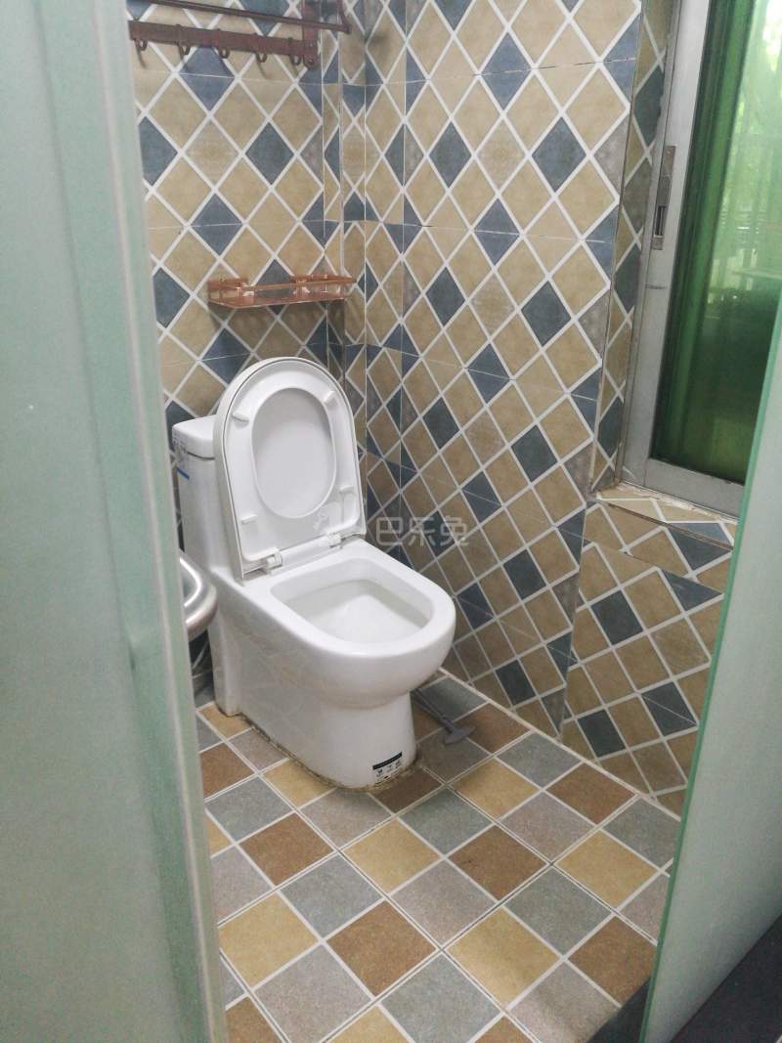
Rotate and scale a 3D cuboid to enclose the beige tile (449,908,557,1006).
[{"bbox_3d":[0.197,0.767,1.433,0.141,0.010,0.141,-18,30,-37],"label":"beige tile"}]

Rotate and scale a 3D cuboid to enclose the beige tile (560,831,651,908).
[{"bbox_3d":[0.428,0.689,1.609,0.141,0.010,0.141,-18,30,-37],"label":"beige tile"}]

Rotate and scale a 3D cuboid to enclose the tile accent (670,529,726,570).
[{"bbox_3d":[0.575,0.061,1.526,0.010,0.066,0.131,-18,29,-36],"label":"tile accent"}]

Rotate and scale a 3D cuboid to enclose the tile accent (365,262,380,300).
[{"bbox_3d":[-0.045,-0.605,2.065,0.012,0.103,0.052,-18,29,-36],"label":"tile accent"}]

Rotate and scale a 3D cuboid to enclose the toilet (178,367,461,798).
[{"bbox_3d":[-0.141,0.097,1.863,0.395,0.870,0.700,-18,30,-37],"label":"toilet"}]

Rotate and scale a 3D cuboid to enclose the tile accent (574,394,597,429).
[{"bbox_3d":[0.391,-0.217,1.647,0.010,0.073,0.069,-18,29,-36],"label":"tile accent"}]

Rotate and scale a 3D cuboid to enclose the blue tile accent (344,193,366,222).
[{"bbox_3d":[-0.090,-0.769,1.990,0.063,0.062,0.010,-18,29,-37],"label":"blue tile accent"}]

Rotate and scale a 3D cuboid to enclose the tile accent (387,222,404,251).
[{"bbox_3d":[0.009,-0.682,1.960,0.010,0.064,0.067,-18,29,-37],"label":"tile accent"}]

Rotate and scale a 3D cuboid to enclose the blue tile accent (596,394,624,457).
[{"bbox_3d":[0.446,-0.191,1.667,0.076,0.127,0.012,-18,29,-36],"label":"blue tile accent"}]

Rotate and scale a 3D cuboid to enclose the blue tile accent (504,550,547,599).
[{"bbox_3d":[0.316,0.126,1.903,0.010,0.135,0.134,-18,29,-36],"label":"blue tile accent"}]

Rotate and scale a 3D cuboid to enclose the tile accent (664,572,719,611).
[{"bbox_3d":[0.579,0.145,1.575,0.010,0.063,0.133,-18,29,-37],"label":"tile accent"}]

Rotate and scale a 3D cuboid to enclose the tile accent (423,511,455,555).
[{"bbox_3d":[0.118,0.035,2.119,0.010,0.130,0.130,-18,30,-37],"label":"tile accent"}]

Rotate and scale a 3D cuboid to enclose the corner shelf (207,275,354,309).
[{"bbox_3d":[-0.258,-0.555,1.949,0.324,0.051,0.147,-18,29,-37],"label":"corner shelf"}]

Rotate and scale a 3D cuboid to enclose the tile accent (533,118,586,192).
[{"bbox_3d":[0.322,-0.697,1.551,0.010,0.130,0.130,-18,29,-37],"label":"tile accent"}]

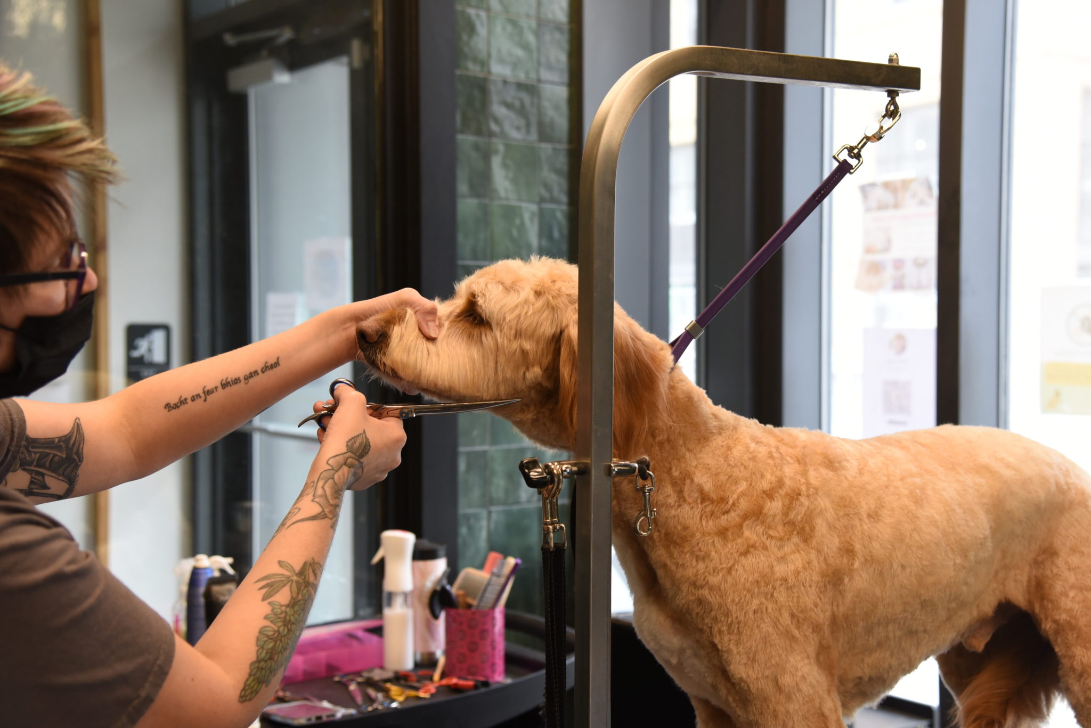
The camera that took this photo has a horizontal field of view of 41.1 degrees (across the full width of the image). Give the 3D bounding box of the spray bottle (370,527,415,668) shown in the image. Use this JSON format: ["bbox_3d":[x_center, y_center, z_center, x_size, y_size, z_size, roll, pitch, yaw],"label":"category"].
[{"bbox_3d":[-0.259,0.404,2.496,0.074,0.234,0.053,0,2,0],"label":"spray bottle"}]

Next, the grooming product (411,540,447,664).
[{"bbox_3d":[-0.207,0.413,2.545,0.071,0.211,0.071,0,2,0],"label":"grooming product"}]

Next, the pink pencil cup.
[{"bbox_3d":[-0.119,0.463,2.446,0.084,0.119,0.084,1,2,13],"label":"pink pencil cup"}]

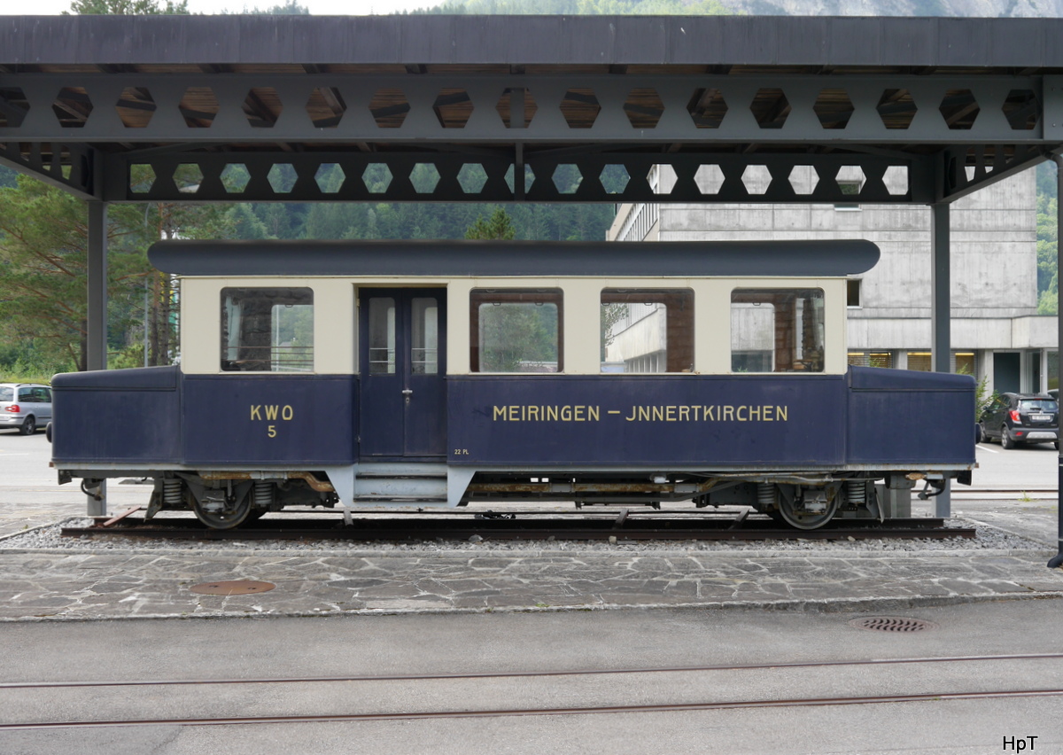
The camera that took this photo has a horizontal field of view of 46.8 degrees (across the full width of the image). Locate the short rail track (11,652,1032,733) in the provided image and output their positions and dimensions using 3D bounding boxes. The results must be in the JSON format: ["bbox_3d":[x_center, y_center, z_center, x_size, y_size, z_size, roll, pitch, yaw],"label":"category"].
[{"bbox_3d":[0.190,1.930,7.490,7.300,0.110,1.140,0,0,-7],"label":"short rail track"}]

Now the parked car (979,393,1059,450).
[{"bbox_3d":[14.570,1.230,36.600,1.800,1.650,4.270,0,0,6],"label":"parked car"}]

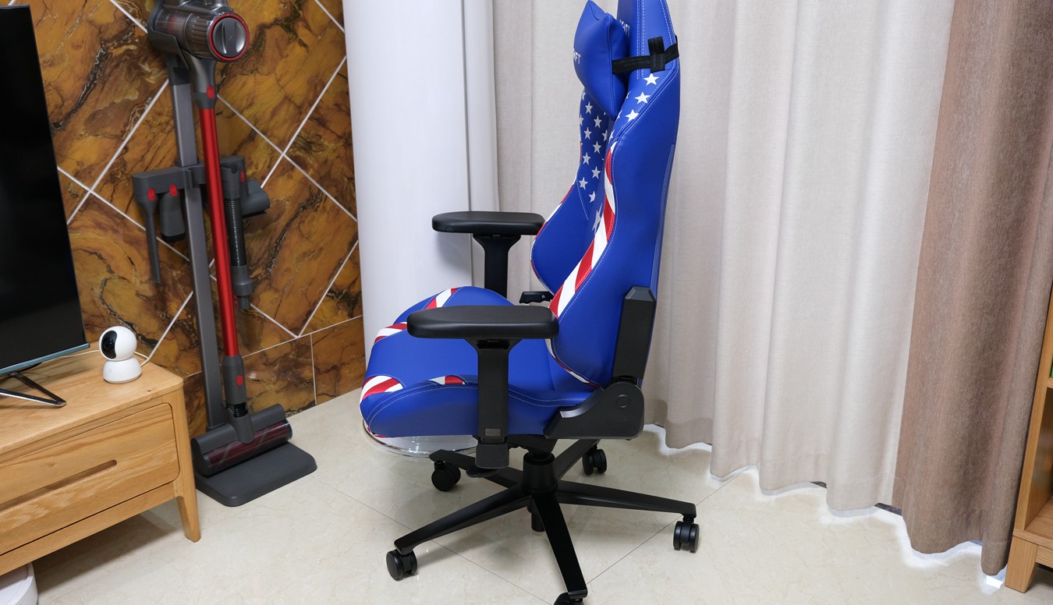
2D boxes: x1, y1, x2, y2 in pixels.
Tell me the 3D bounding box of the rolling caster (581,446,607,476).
[{"bbox_3d":[0.180,0.410,2.501,0.053,0.072,0.064,-5,20,-12],"label":"rolling caster"}]

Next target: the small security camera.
[{"bbox_3d":[-0.888,0.109,2.108,0.078,0.118,0.078,4,20,12],"label":"small security camera"}]

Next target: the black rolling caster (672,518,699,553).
[{"bbox_3d":[0.359,0.524,2.167,0.053,0.072,0.064,6,20,18],"label":"black rolling caster"}]

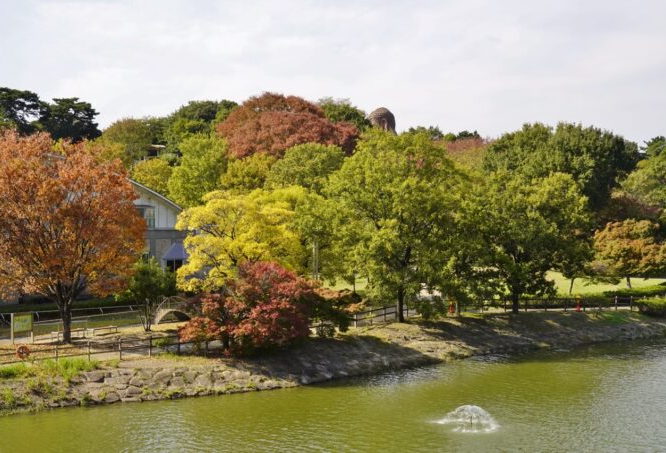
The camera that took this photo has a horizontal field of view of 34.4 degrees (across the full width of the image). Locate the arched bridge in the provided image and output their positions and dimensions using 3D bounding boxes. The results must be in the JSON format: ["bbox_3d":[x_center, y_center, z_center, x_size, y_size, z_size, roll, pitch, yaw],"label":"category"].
[{"bbox_3d":[-11.214,5.693,74.597,3.300,1.850,1.500,-1,1,-38],"label":"arched bridge"}]

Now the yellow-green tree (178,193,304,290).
[{"bbox_3d":[-5.844,2.211,68.000,8.200,9.000,7.700,0,1,0],"label":"yellow-green tree"}]

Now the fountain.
[{"bbox_3d":[5.830,8.297,47.000,2.800,0.950,2.500,0,1,0],"label":"fountain"}]

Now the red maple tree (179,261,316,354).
[{"bbox_3d":[-4.806,4.553,60.500,7.600,5.300,6.800,0,1,0],"label":"red maple tree"}]

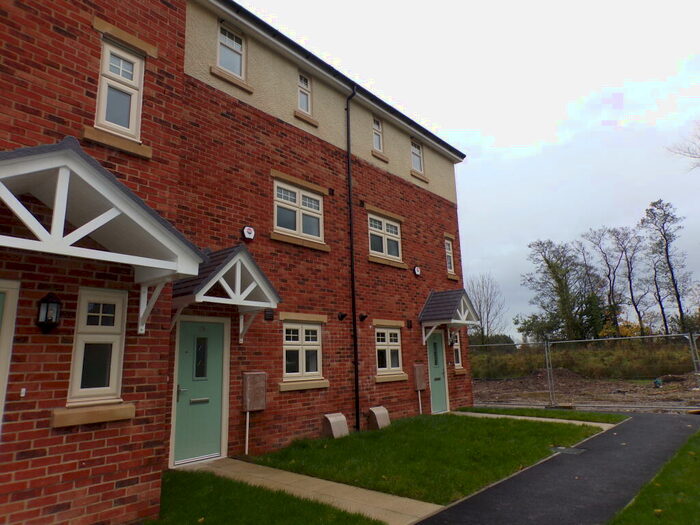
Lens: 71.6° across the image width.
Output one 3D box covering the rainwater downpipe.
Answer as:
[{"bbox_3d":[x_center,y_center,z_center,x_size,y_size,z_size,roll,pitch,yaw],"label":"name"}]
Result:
[{"bbox_3d":[0.109,-0.339,10.222,0.280,7.445,0.100,-11,-15,39],"label":"rainwater downpipe"}]

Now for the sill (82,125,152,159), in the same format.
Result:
[{"bbox_3d":[-2.372,-1.200,4.935,0.130,0.131,0.676,-11,-15,39],"label":"sill"}]

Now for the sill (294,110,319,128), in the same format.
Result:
[{"bbox_3d":[-0.924,-2.912,9.867,0.145,0.135,0.690,-10,-14,38],"label":"sill"}]

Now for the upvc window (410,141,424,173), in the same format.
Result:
[{"bbox_3d":[1.791,-2.886,13.220,0.090,0.880,0.600,-11,-15,39],"label":"upvc window"}]

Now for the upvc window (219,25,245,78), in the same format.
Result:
[{"bbox_3d":[-2.151,-3.745,8.682,0.070,0.870,0.620,-11,-15,39],"label":"upvc window"}]

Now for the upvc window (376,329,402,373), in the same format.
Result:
[{"bbox_3d":[0.846,2.009,10.940,0.070,1.015,0.990,-11,-15,39],"label":"upvc window"}]

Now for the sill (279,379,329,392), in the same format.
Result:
[{"bbox_3d":[-0.844,2.219,8.752,0.140,0.135,1.220,-11,-15,39],"label":"sill"}]

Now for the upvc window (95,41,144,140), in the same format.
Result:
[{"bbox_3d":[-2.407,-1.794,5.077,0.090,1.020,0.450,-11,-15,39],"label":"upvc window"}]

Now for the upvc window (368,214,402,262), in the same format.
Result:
[{"bbox_3d":[0.809,-0.559,11.613,0.080,1.015,1.400,-10,-14,38],"label":"upvc window"}]

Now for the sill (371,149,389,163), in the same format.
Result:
[{"bbox_3d":[0.690,-2.524,11.704,0.140,0.130,0.680,-11,-15,39],"label":"sill"}]

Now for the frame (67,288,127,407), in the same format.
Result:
[{"bbox_3d":[-2.349,0.776,4.546,0.090,1.060,0.450,-11,-15,39],"label":"frame"}]

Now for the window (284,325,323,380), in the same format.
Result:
[{"bbox_3d":[-0.900,1.644,8.944,0.080,1.024,1.045,-10,-14,38],"label":"window"}]

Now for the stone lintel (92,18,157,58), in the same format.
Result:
[{"bbox_3d":[-2.318,-2.289,5.001,0.110,0.125,0.673,-10,-14,38],"label":"stone lintel"}]

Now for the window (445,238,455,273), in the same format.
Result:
[{"bbox_3d":[2.842,-0.131,14.076,0.080,1.005,0.475,-10,-14,38],"label":"window"}]

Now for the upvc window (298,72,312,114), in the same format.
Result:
[{"bbox_3d":[-0.973,-3.490,10.038,0.070,0.850,0.390,-11,-15,39],"label":"upvc window"}]

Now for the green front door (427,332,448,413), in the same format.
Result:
[{"bbox_3d":[2.213,2.753,12.391,0.100,2.080,0.920,-11,-15,39],"label":"green front door"}]

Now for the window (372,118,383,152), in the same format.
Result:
[{"bbox_3d":[0.654,-3.124,11.911,0.090,0.880,0.430,-11,-15,39],"label":"window"}]

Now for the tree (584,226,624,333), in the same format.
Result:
[{"bbox_3d":[20.715,2.487,38.890,3.132,11.135,3.000,-1,-12,0],"label":"tree"}]

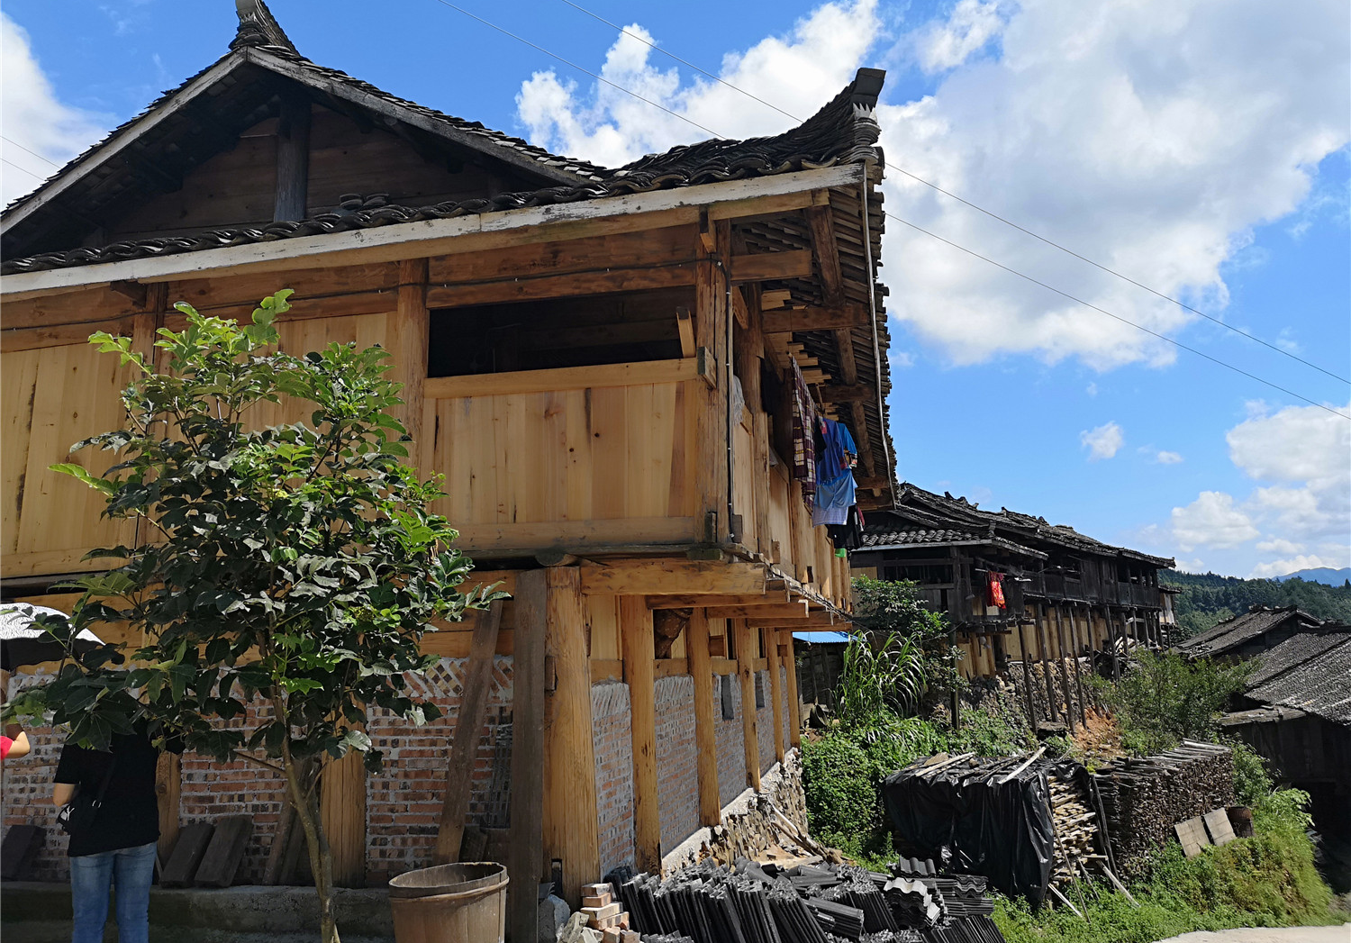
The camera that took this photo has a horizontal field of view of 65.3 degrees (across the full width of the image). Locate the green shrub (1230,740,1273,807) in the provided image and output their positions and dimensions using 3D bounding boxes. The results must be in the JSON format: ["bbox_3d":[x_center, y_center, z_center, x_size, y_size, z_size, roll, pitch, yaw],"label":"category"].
[{"bbox_3d":[10.635,5.596,19.500,0.800,1.200,0.800,-4,-11,11],"label":"green shrub"}]

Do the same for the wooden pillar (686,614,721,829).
[{"bbox_3d":[0.301,2.437,10.541,0.205,2.130,0.205,-4,-11,11],"label":"wooden pillar"}]

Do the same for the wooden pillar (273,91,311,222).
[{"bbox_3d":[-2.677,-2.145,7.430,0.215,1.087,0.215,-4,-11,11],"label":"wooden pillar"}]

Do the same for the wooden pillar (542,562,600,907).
[{"bbox_3d":[-0.637,1.540,6.242,0.310,1.970,0.310,-4,-11,11],"label":"wooden pillar"}]

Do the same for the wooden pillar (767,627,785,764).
[{"bbox_3d":[1.600,3.509,16.570,0.155,2.110,0.155,-4,-11,11],"label":"wooden pillar"}]

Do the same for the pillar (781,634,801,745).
[{"bbox_3d":[2.120,3.940,18.978,0.170,2.080,0.170,-4,-11,11],"label":"pillar"}]

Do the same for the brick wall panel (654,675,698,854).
[{"bbox_3d":[-0.042,2.491,9.210,0.170,1.430,2.300,-4,-11,11],"label":"brick wall panel"}]

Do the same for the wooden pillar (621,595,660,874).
[{"bbox_3d":[-0.237,1.968,8.030,0.205,2.085,0.205,-4,-11,11],"label":"wooden pillar"}]

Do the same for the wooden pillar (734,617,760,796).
[{"bbox_3d":[0.937,2.985,13.484,0.180,2.150,0.180,-4,-11,11],"label":"wooden pillar"}]

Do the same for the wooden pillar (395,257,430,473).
[{"bbox_3d":[-1.398,-0.357,5.621,0.165,1.670,0.165,-4,-11,11],"label":"wooden pillar"}]

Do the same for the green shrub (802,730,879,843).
[{"bbox_3d":[2.734,5.250,17.500,1.250,1.850,1.200,-4,-11,11],"label":"green shrub"}]

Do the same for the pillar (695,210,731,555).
[{"bbox_3d":[0.186,-0.475,5.303,0.175,1.730,0.175,-4,-11,11],"label":"pillar"}]

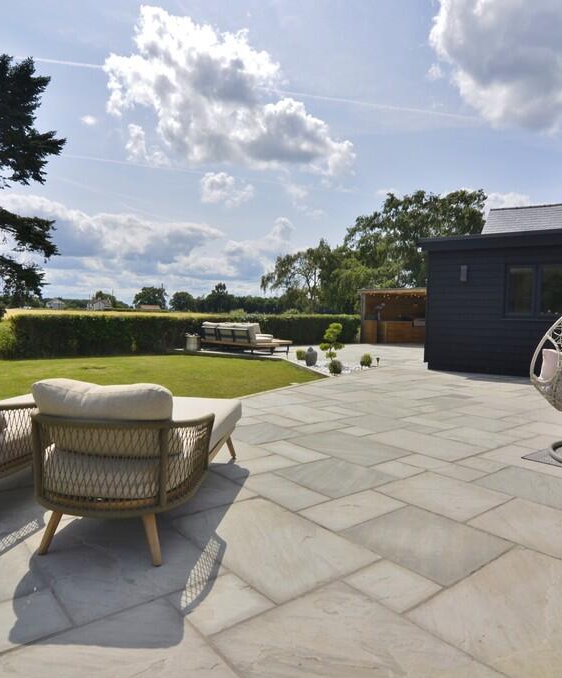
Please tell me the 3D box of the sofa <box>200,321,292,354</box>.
[{"bbox_3d":[-1.000,0.040,13.400,1.400,0.840,2.650,-3,5,-44],"label":"sofa"}]

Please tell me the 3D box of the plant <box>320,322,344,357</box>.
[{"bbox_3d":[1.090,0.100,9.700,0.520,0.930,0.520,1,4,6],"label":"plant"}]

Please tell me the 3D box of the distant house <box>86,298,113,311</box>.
[{"bbox_3d":[-100.000,-19.300,250.000,14.000,6.700,9.000,-1,4,-14],"label":"distant house"}]

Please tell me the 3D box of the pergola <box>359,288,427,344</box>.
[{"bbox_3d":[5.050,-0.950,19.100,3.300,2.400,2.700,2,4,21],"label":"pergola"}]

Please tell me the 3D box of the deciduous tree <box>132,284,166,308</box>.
[{"bbox_3d":[-64.200,-20.300,220.000,16.000,12.000,15.000,-1,4,-16],"label":"deciduous tree"}]

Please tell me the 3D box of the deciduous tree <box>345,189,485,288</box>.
[{"bbox_3d":[11.200,-6.200,38.000,10.800,10.600,10.000,1,4,16],"label":"deciduous tree"}]

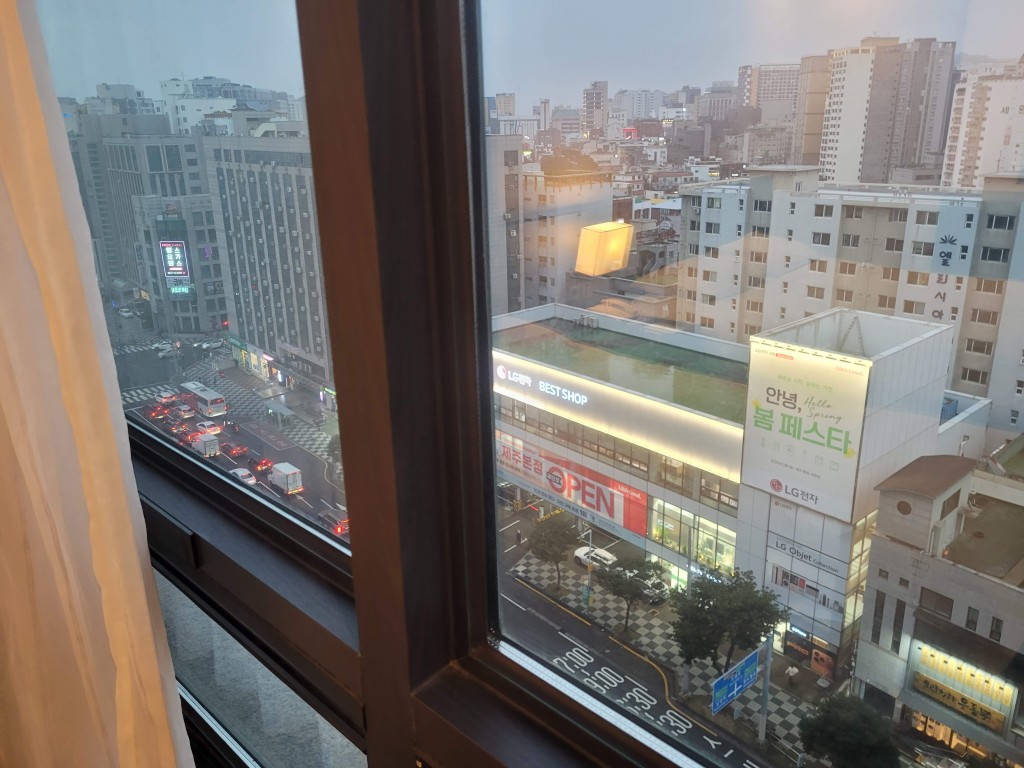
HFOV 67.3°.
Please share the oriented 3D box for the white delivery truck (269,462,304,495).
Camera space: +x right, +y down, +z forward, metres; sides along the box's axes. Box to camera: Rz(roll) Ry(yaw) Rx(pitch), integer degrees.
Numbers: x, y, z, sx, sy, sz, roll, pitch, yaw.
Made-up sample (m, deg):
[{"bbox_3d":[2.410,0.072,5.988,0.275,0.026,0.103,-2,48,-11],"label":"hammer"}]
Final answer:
[{"bbox_3d":[-26.552,11.043,90.483,1.760,2.750,5.200,-18,24,-37],"label":"white delivery truck"}]

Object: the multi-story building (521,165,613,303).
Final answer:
[{"bbox_3d":[8.869,-17.681,127.571,12.200,33.120,10.000,-16,23,-37],"label":"multi-story building"}]

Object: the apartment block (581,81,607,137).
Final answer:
[{"bbox_3d":[56.119,-178.062,512.788,14.500,41.000,13.000,3,19,15],"label":"apartment block"}]

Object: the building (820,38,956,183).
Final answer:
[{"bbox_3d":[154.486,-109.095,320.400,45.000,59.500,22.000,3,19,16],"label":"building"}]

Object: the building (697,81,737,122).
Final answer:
[{"bbox_3d":[185.323,-255.076,699.590,32.000,36.000,20.000,-9,20,-19],"label":"building"}]

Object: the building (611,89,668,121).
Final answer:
[{"bbox_3d":[131.199,-287.087,803.511,49.000,36.500,15.000,-1,18,3],"label":"building"}]

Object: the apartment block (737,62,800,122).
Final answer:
[{"bbox_3d":[229.581,-256.463,683.259,46.000,48.000,24.000,-9,20,-19],"label":"apartment block"}]

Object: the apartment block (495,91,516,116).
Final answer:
[{"bbox_3d":[-6.056,-254.907,754.550,18.500,55.000,15.000,-2,19,0],"label":"apartment block"}]

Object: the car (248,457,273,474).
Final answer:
[{"bbox_3d":[-31.759,9.837,96.475,1.750,1.500,4.200,-18,24,-37],"label":"car"}]

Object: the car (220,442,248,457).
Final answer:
[{"bbox_3d":[-36.587,8.296,101.480,1.800,1.500,4.500,-18,24,-37],"label":"car"}]

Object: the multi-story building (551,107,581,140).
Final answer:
[{"bbox_3d":[45.468,-209.441,643.736,23.000,42.000,18.000,-1,19,4],"label":"multi-story building"}]

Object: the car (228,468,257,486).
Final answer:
[{"bbox_3d":[-32.507,11.232,92.623,1.830,1.460,4.750,-18,24,-37],"label":"car"}]

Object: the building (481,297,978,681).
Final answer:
[{"bbox_3d":[15.005,2.331,79.538,19.930,25.190,52.330,-16,23,-37],"label":"building"}]

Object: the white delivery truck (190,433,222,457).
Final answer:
[{"bbox_3d":[-40.271,7.958,101.300,1.740,2.550,5.100,-18,24,-37],"label":"white delivery truck"}]

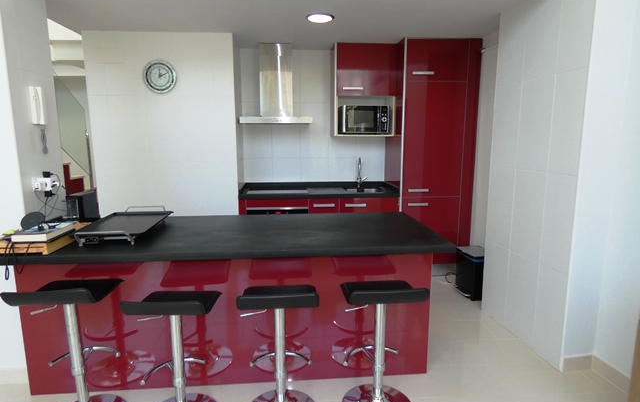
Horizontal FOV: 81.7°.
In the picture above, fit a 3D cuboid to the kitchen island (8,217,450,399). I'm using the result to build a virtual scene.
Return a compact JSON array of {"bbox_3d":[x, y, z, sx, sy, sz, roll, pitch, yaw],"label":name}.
[{"bbox_3d":[-0.493,0.606,2.255,2.291,0.875,0.879,-1,9,-4],"label":"kitchen island"}]

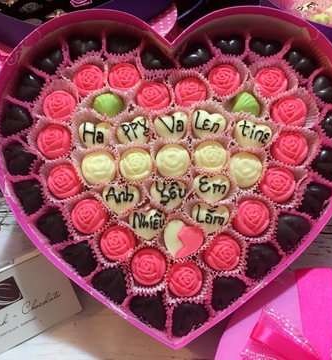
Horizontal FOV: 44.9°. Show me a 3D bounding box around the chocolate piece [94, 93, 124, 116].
[{"bbox_3d":[-0.048,-0.062,0.338,0.026,0.015,0.025,0,78,3],"label":"chocolate piece"}]

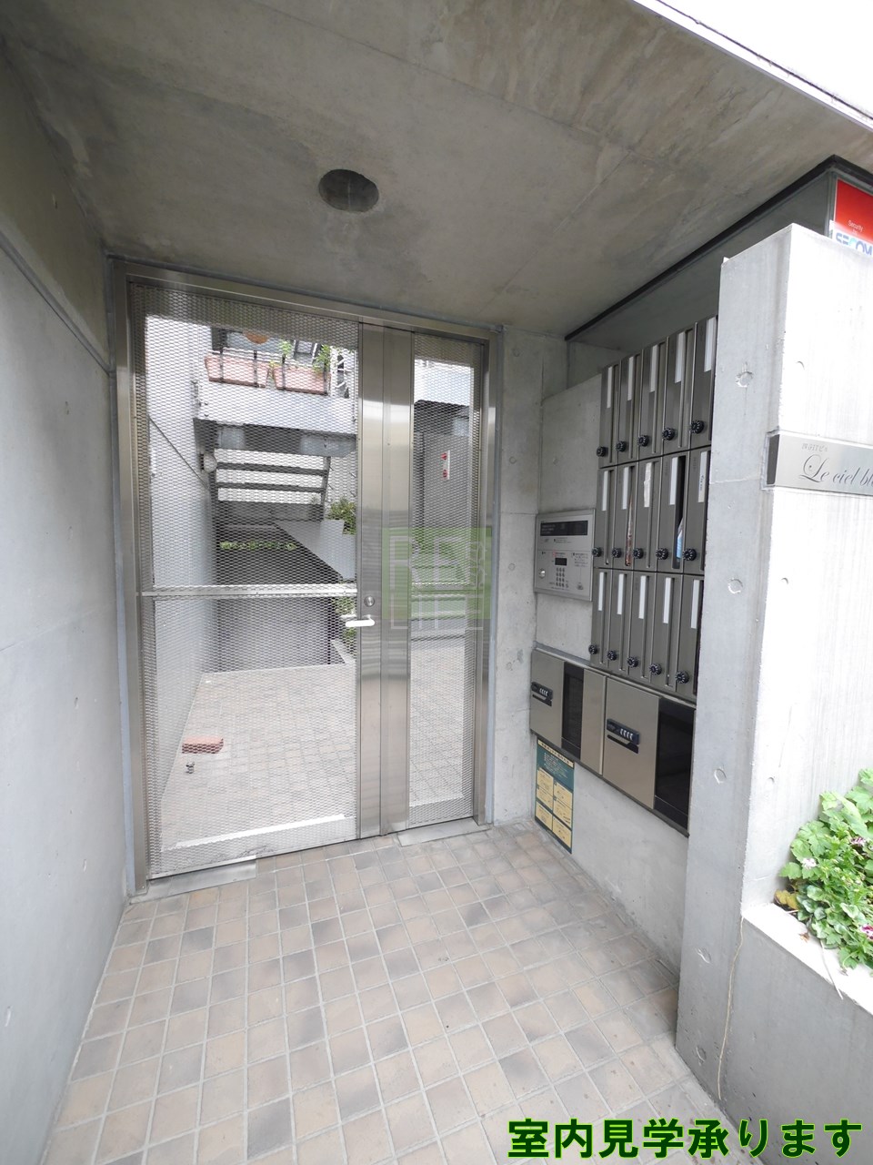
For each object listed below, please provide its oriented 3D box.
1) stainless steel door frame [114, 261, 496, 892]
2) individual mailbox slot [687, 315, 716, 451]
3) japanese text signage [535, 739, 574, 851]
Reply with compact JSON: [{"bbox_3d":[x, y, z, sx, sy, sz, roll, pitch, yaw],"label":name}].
[{"bbox_3d":[-0.435,0.025,1.948,1.431,2.224,0.119,-1,5,-21],"label":"stainless steel door frame"},{"bbox_3d":[0.855,-0.589,1.404,0.120,0.373,0.103,-1,5,-22],"label":"individual mailbox slot"},{"bbox_3d":[0.529,0.949,2.120,0.010,0.392,0.277,-1,5,-22],"label":"japanese text signage"}]

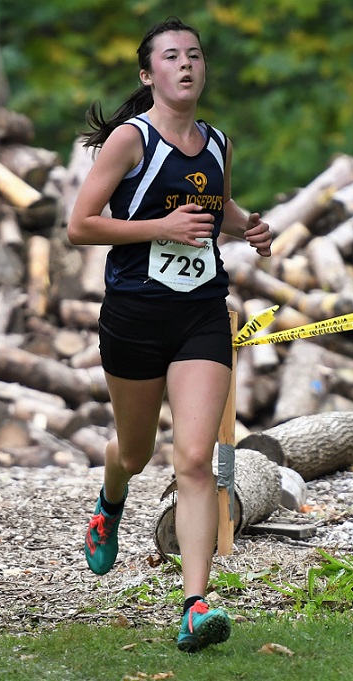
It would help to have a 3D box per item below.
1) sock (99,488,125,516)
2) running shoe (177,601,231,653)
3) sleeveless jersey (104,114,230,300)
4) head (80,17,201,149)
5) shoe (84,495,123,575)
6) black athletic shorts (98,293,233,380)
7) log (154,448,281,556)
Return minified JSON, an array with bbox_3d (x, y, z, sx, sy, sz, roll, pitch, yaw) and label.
[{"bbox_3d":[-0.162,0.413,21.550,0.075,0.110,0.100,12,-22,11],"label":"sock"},{"bbox_3d":[0.064,0.704,20.950,0.090,0.100,0.250,0,-17,-28],"label":"running shoe"},{"bbox_3d":[-0.022,-0.331,21.200,0.340,0.465,0.240,-1,6,-28],"label":"sleeveless jersey"},{"bbox_3d":[-0.080,-0.643,21.220,0.240,0.320,0.280,-1,2,-20],"label":"head"},{"bbox_3d":[-0.182,0.484,21.550,0.090,0.250,0.100,15,-1,18],"label":"shoe"},{"bbox_3d":[-0.027,-0.015,21.200,0.335,0.235,0.250,-1,2,-15],"label":"black athletic shorts"},{"bbox_3d":[0.128,0.487,25.400,0.255,0.255,1.350,0,2,6],"label":"log"}]

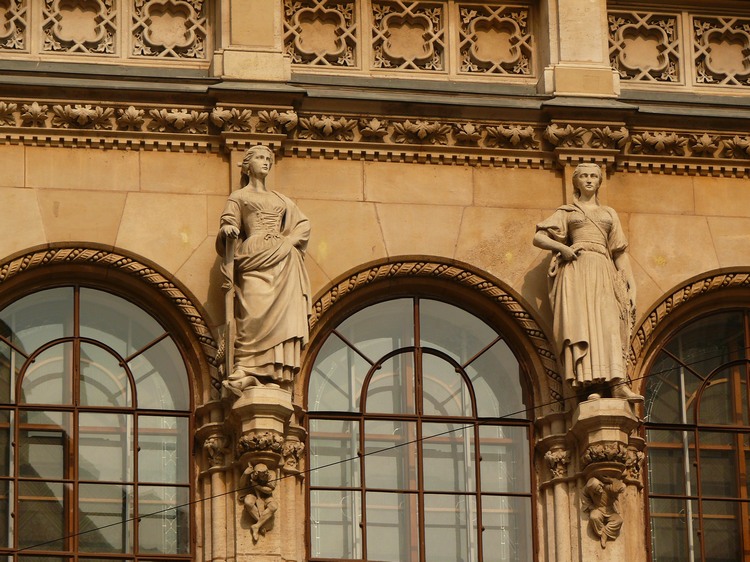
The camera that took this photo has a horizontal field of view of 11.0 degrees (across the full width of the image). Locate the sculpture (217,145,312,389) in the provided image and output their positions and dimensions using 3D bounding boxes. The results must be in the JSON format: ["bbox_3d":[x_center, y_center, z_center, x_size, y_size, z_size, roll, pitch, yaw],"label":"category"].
[{"bbox_3d":[-0.871,-0.062,30.568,0.768,2.170,0.502,2,-20,-10],"label":"sculpture"}]

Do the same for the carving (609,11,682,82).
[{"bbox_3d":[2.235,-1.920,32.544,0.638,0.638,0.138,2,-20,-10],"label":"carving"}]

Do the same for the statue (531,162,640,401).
[{"bbox_3d":[1.689,0.031,31.021,0.855,2.099,0.502,2,-20,-10],"label":"statue"}]

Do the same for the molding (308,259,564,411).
[{"bbox_3d":[0.416,0.466,32.561,2.368,1.341,0.300,2,-20,-10],"label":"molding"}]

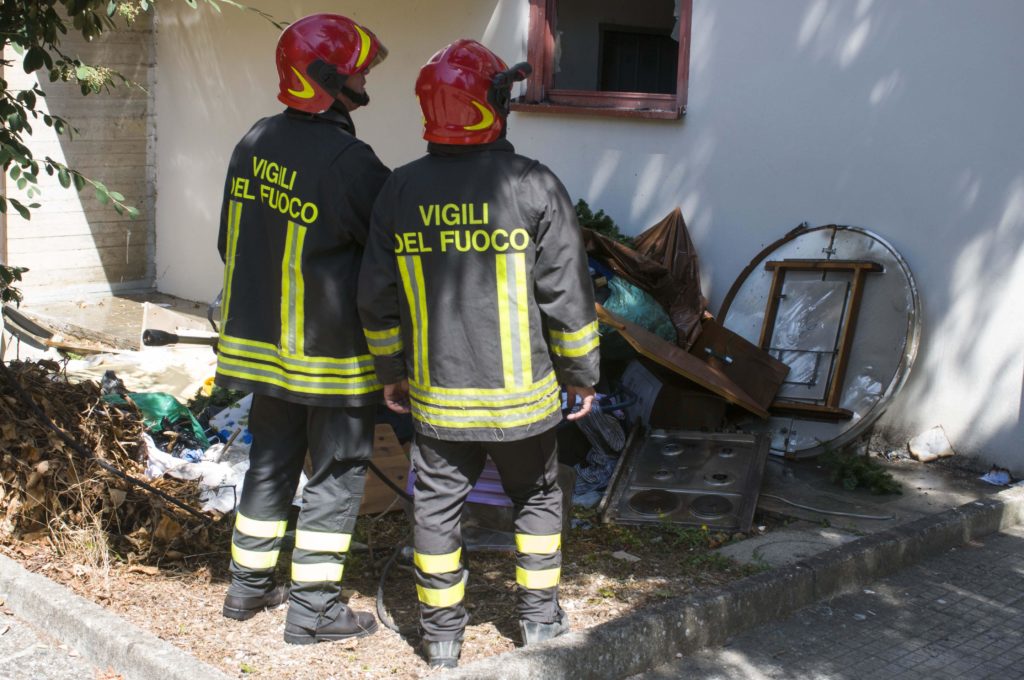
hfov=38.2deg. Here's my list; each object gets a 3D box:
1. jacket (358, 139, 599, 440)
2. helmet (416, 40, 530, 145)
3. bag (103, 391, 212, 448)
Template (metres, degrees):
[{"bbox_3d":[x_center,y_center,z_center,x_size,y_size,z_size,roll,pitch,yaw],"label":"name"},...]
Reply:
[{"bbox_3d":[-0.097,-0.167,4.298,0.660,0.830,0.360,4,10,13],"label":"jacket"},{"bbox_3d":[-0.124,-0.709,4.215,0.265,0.285,0.320,9,12,35],"label":"helmet"},{"bbox_3d":[-1.506,0.341,6.257,0.440,0.200,0.320,4,10,10],"label":"bag"}]

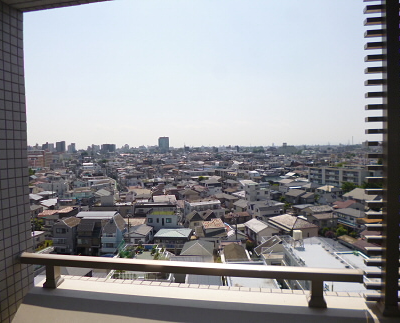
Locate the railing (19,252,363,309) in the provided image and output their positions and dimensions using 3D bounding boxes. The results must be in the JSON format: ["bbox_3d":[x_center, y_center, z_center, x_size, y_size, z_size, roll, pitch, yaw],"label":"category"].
[{"bbox_3d":[-0.101,0.545,1.407,1.594,0.146,0.102,0,3,10],"label":"railing"}]

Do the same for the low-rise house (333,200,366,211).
[{"bbox_3d":[51.990,17.736,103.947,9.500,7.500,8.000,-2,3,-15],"label":"low-rise house"}]

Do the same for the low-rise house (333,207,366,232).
[{"bbox_3d":[48.303,18.529,93.269,6.300,7.000,10.600,-2,3,-17],"label":"low-rise house"}]

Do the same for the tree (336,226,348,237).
[{"bbox_3d":[39.333,19.963,82.914,3.000,4.000,3.000,-1,2,0],"label":"tree"}]

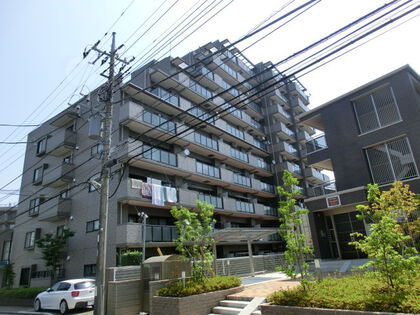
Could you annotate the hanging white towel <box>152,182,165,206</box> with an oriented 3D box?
[{"bbox_3d":[-3.702,2.748,21.107,0.100,1.469,1.162,-17,-22,33],"label":"hanging white towel"}]

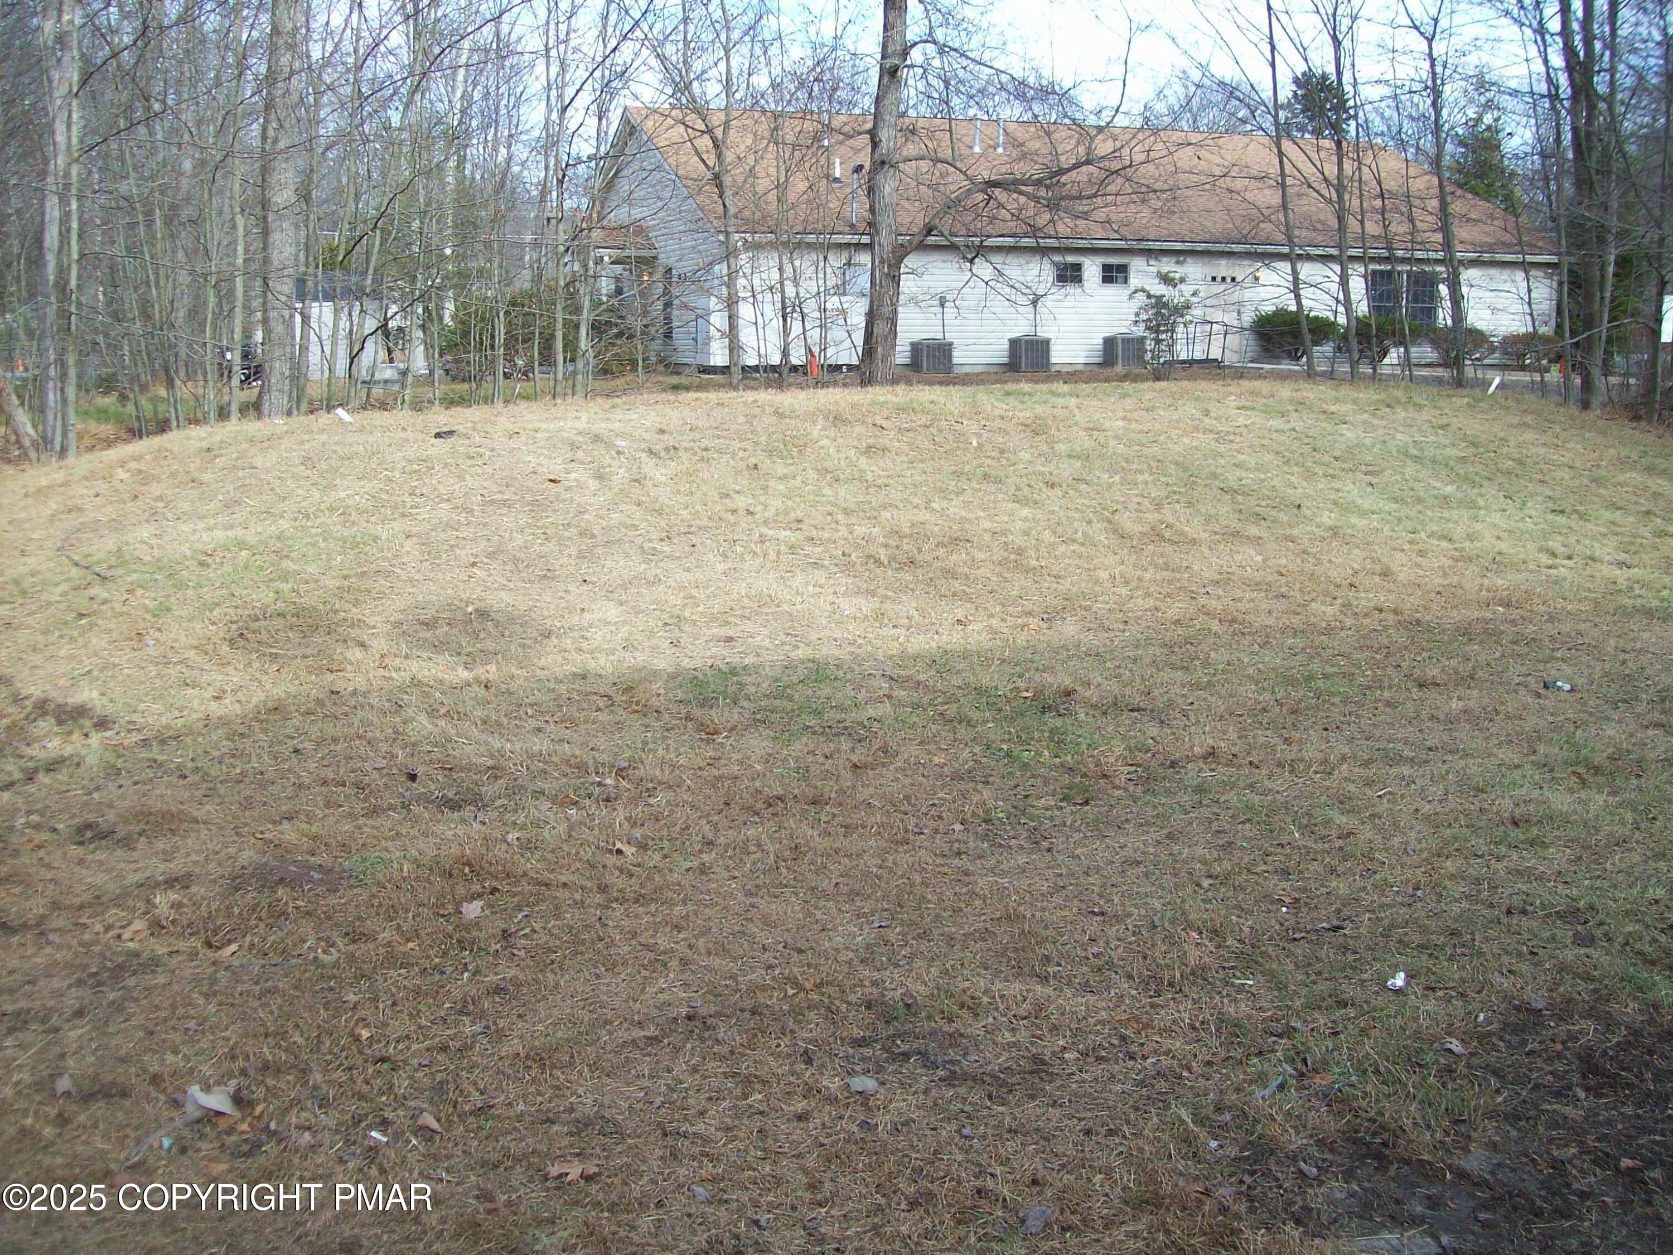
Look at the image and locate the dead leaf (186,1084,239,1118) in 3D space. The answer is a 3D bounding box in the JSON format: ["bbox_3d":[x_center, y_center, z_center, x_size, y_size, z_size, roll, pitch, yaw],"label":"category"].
[{"bbox_3d":[-1.195,0.908,3.334,0.100,0.035,0.080,-3,10,-20],"label":"dead leaf"}]

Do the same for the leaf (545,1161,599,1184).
[{"bbox_3d":[-0.470,0.968,3.094,0.100,0.023,0.058,-1,10,-9],"label":"leaf"}]

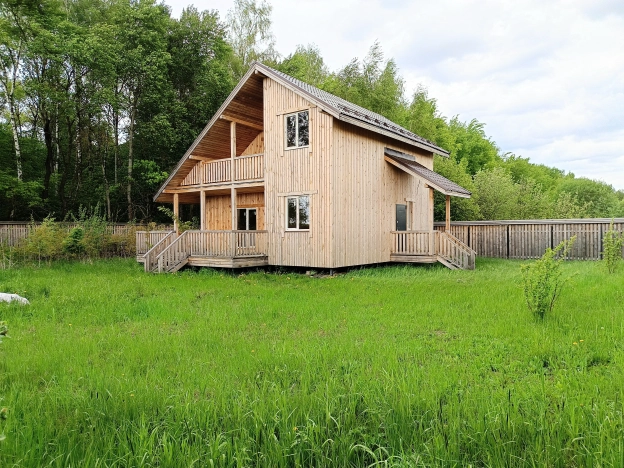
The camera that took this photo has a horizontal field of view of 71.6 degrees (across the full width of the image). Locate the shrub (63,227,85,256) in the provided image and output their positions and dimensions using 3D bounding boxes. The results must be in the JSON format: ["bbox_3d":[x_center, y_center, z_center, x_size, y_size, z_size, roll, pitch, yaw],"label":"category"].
[{"bbox_3d":[-12.680,0.425,23.000,1.170,1.648,1.150,0,0,0],"label":"shrub"}]

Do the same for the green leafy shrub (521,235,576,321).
[{"bbox_3d":[3.991,0.759,7.300,0.945,1.434,0.900,0,0,0],"label":"green leafy shrub"}]

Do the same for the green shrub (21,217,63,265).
[{"bbox_3d":[-12.460,0.324,20.000,2.034,2.265,1.800,0,0,0],"label":"green shrub"}]

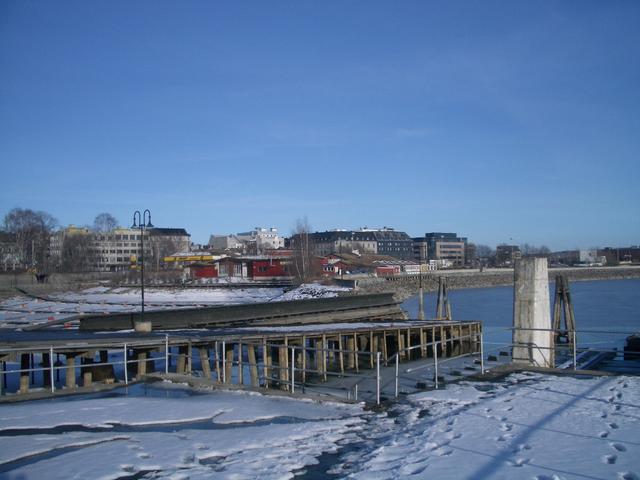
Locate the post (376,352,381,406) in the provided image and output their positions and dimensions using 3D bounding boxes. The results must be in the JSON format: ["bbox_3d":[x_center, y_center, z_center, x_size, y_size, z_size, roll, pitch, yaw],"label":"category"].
[{"bbox_3d":[1.206,2.832,13.250,0.050,1.080,0.050,-1,-2,6],"label":"post"}]

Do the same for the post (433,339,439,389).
[{"bbox_3d":[2.707,2.921,15.000,0.050,1.070,0.050,-1,-2,14],"label":"post"}]

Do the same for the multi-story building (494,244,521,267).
[{"bbox_3d":[97.068,8.024,335.000,12.500,11.600,11.000,-1,-2,12],"label":"multi-story building"}]

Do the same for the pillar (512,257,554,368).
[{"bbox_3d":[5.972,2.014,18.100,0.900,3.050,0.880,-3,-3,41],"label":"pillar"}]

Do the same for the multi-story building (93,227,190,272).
[{"bbox_3d":[-75.858,4.037,275.000,39.000,19.300,16.000,0,-2,-23],"label":"multi-story building"}]

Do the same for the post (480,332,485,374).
[{"bbox_3d":[4.181,2.933,16.650,0.050,1.070,0.050,-1,-2,14],"label":"post"}]

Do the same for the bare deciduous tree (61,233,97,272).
[{"bbox_3d":[-82.105,4.250,220.000,11.500,13.600,10.500,0,-2,-21],"label":"bare deciduous tree"}]

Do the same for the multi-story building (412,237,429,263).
[{"bbox_3d":[54.358,5.138,350.000,8.700,14.200,12.000,-1,-2,6],"label":"multi-story building"}]

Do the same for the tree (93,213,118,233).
[{"bbox_3d":[-96.129,-4.706,290.000,11.500,15.500,11.000,0,-2,-18],"label":"tree"}]

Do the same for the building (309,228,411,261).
[{"bbox_3d":[22.891,2.028,375.000,54.000,19.500,30.000,-1,-2,14],"label":"building"}]

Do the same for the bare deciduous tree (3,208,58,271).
[{"bbox_3d":[-100.661,-0.174,225.000,18.500,21.000,16.000,0,-2,-24],"label":"bare deciduous tree"}]

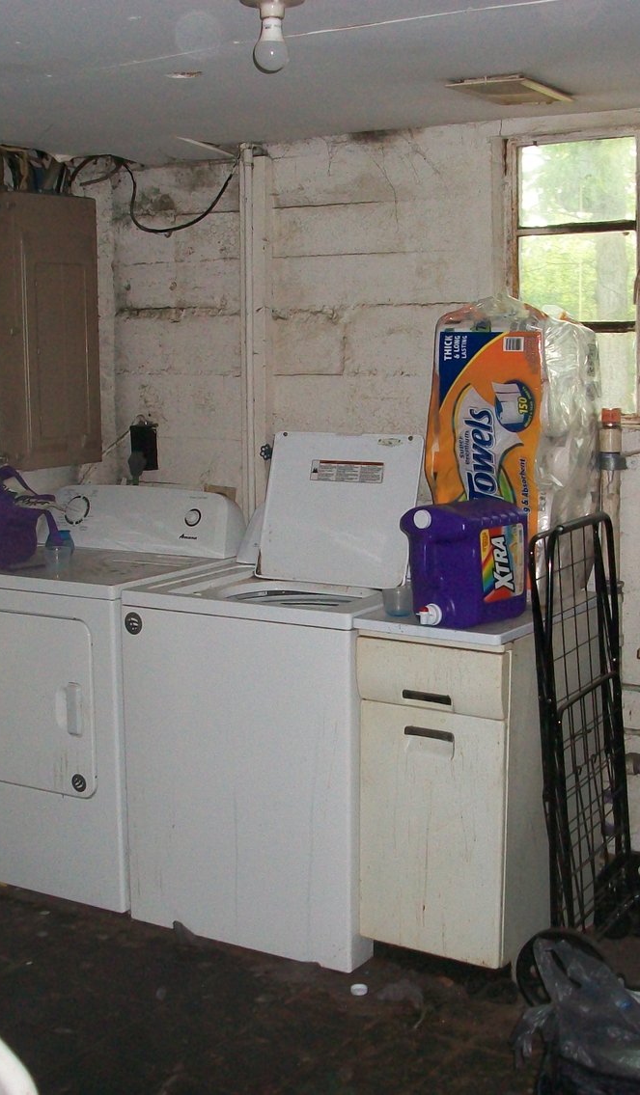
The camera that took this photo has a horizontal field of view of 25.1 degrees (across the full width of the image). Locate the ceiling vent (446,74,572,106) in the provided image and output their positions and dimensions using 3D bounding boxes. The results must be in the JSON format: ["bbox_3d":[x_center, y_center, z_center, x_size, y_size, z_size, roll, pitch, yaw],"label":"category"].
[{"bbox_3d":[0.462,-1.095,3.442,0.195,0.035,0.360,5,10,31],"label":"ceiling vent"}]

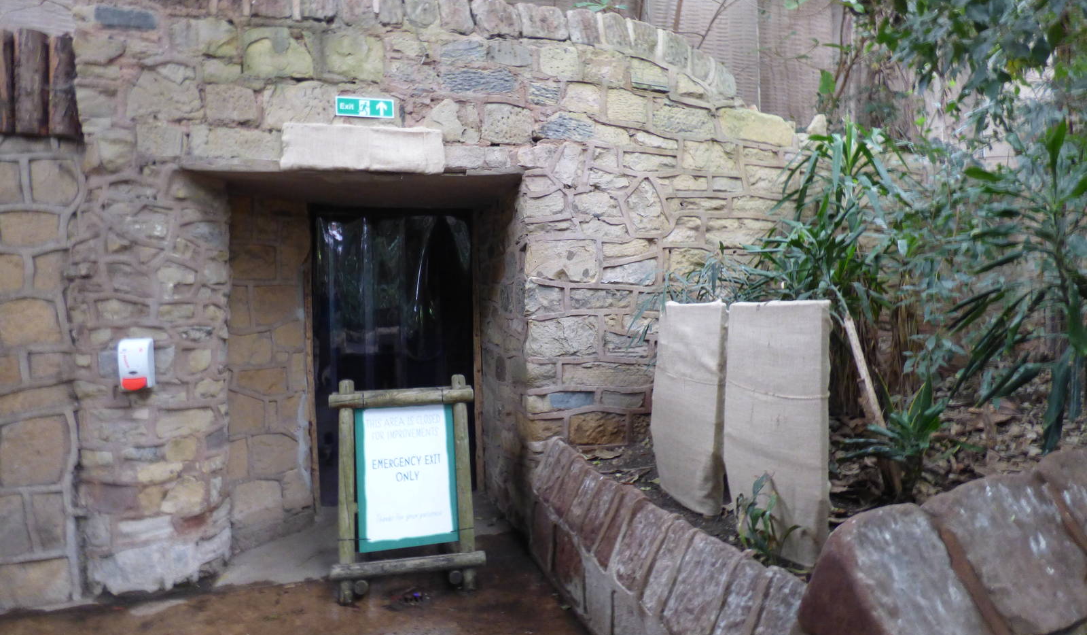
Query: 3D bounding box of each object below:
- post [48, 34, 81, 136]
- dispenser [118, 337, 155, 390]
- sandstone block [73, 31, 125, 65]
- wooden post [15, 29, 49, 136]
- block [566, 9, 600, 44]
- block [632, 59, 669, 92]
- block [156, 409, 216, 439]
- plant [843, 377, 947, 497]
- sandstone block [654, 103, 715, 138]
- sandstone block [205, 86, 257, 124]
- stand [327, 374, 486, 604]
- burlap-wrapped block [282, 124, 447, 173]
[{"bbox_3d":[-2.151,-1.035,2.820,0.115,0.460,0.115,-1,2,-17],"label":"post"},{"bbox_3d":[-1.959,0.224,3.027,0.120,0.240,0.115,-1,1,-16],"label":"dispenser"},{"bbox_3d":[-2.169,-1.305,3.128,0.217,0.159,0.180,-1,1,-14],"label":"sandstone block"},{"bbox_3d":[-2.306,-1.058,2.830,0.120,0.470,0.120,-2,1,-18],"label":"wooden post"},{"bbox_3d":[0.186,-1.627,3.600,0.188,0.185,0.200,-1,2,-18],"label":"block"},{"bbox_3d":[0.585,-1.415,3.735,0.255,0.149,0.150,-1,2,-23],"label":"block"},{"bbox_3d":[-1.696,0.498,3.018,0.252,0.120,0.140,-1,2,-14],"label":"block"},{"bbox_3d":[1.538,0.522,2.750,0.420,0.500,0.400,-1,1,0],"label":"plant"},{"bbox_3d":[0.815,-1.183,3.845,0.434,0.163,0.160,-1,2,-23],"label":"sandstone block"},{"bbox_3d":[-1.598,-1.079,3.263,0.245,0.198,0.160,-1,2,-10],"label":"sandstone block"},{"bbox_3d":[-0.686,0.789,3.171,0.720,0.970,0.520,-1,1,-12],"label":"stand"},{"bbox_3d":[-0.942,-0.879,3.304,0.806,0.210,0.080,-1,1,-14],"label":"burlap-wrapped block"}]

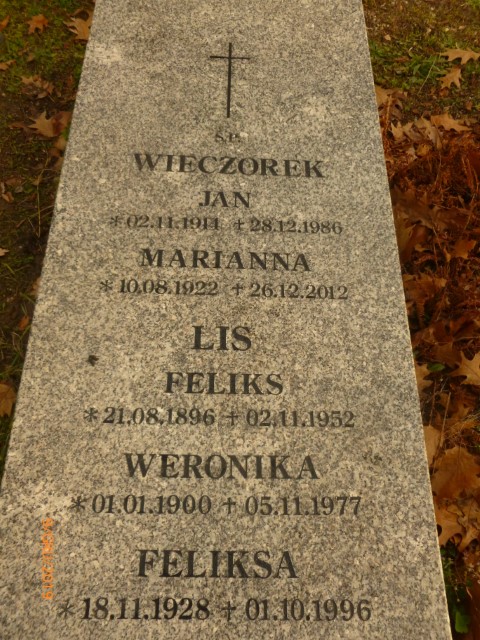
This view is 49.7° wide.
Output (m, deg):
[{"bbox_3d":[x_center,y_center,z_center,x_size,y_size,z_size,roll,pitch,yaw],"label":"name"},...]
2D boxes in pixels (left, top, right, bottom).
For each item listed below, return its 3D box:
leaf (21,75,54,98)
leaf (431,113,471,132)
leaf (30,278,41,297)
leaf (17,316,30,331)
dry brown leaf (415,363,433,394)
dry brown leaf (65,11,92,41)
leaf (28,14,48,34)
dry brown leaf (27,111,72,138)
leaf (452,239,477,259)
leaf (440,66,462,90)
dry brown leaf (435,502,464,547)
[{"bbox_3d":[-0.700,-0.811,1.799,0.102,0.035,0.130,-15,65,-10],"label":"leaf"},{"bbox_3d":[0.709,-0.671,1.756,0.130,0.030,0.088,-5,64,-5],"label":"leaf"},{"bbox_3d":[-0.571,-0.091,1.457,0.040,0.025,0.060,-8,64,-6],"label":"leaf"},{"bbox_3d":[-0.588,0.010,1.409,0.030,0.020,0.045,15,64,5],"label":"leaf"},{"bbox_3d":[0.469,0.151,1.346,0.070,0.025,0.090,0,64,-2],"label":"dry brown leaf"},{"bbox_3d":[-0.607,-1.109,1.949,0.105,0.040,0.150,-5,64,-4],"label":"dry brown leaf"},{"bbox_3d":[-0.759,-1.114,1.952,0.071,0.025,0.110,-14,65,-9],"label":"leaf"},{"bbox_3d":[-0.643,-0.660,1.731,0.123,0.030,0.125,8,64,2],"label":"dry brown leaf"},{"bbox_3d":[0.662,-0.209,1.516,0.075,0.030,0.069,2,64,-1],"label":"leaf"},{"bbox_3d":[0.772,-0.889,1.901,0.098,0.025,0.135,8,64,2],"label":"leaf"},{"bbox_3d":[0.468,0.464,1.179,0.085,0.030,0.100,-10,65,-7],"label":"dry brown leaf"}]

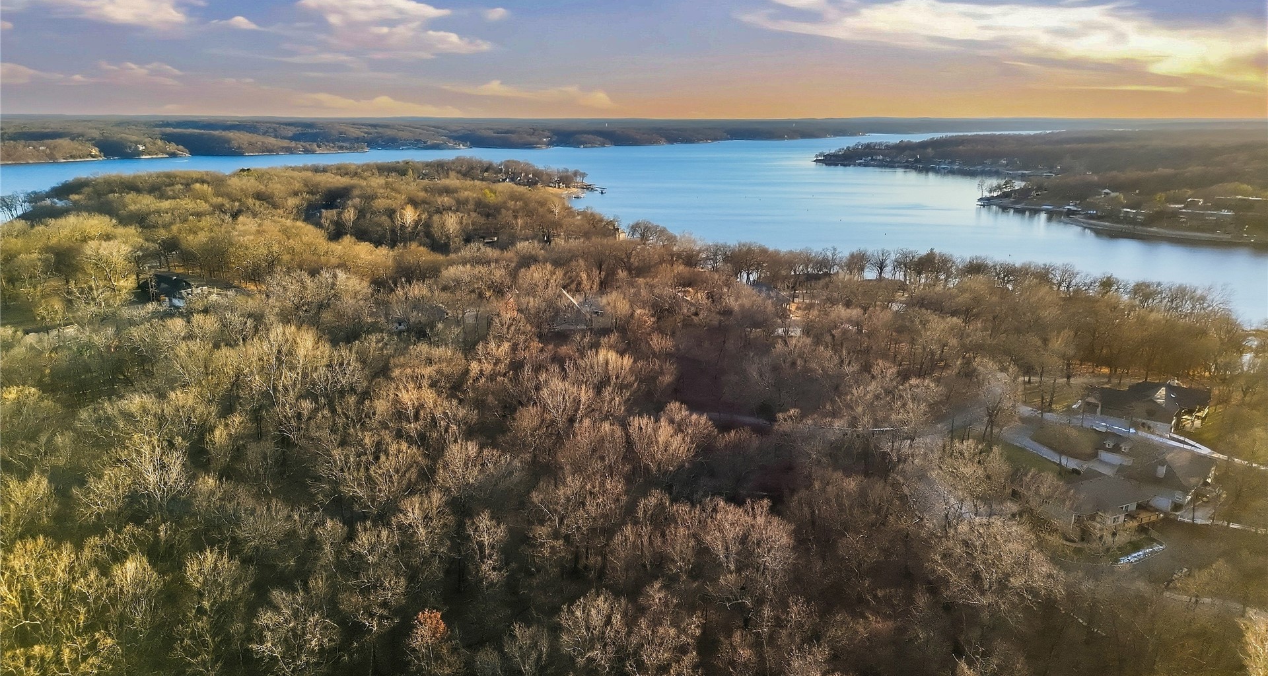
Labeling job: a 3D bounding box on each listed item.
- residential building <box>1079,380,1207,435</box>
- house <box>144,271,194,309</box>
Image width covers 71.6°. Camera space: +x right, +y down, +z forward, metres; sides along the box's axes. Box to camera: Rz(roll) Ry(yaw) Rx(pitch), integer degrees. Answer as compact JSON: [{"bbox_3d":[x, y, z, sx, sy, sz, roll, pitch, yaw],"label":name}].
[{"bbox_3d":[133.200,17.600,228.000,27.000,8.500,19.000,10,17,34],"label":"residential building"},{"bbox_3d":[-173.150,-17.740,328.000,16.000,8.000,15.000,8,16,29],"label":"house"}]

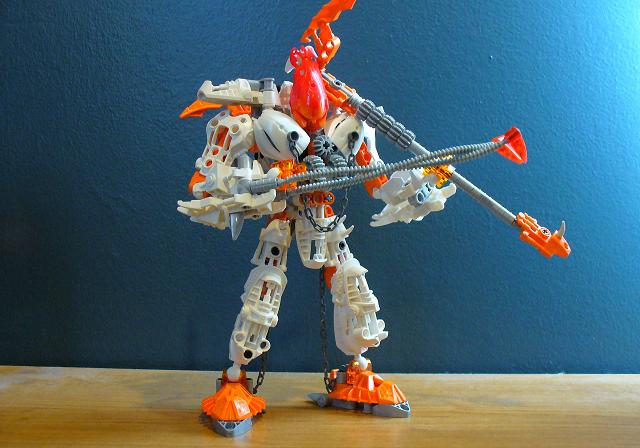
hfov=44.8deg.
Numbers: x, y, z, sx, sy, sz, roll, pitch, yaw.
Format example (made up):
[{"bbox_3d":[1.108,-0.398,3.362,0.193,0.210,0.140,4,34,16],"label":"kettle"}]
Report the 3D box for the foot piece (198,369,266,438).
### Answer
[{"bbox_3d":[-0.054,0.110,0.492,0.041,0.034,0.063,0,2,-5],"label":"foot piece"}]

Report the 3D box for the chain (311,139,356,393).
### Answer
[{"bbox_3d":[0.009,0.027,0.512,0.028,0.166,0.032,0,2,-11],"label":"chain"}]

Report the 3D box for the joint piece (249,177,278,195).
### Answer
[{"bbox_3d":[-0.035,-0.024,0.482,0.018,0.011,0.009,-6,0,-6],"label":"joint piece"}]

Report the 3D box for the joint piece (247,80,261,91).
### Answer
[{"bbox_3d":[-0.043,-0.090,0.505,0.009,0.007,0.008,0,2,-11],"label":"joint piece"}]

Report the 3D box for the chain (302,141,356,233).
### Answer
[{"bbox_3d":[0.006,-0.024,0.495,0.034,0.058,0.018,0,2,-14],"label":"chain"}]

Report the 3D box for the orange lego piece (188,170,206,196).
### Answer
[{"bbox_3d":[-0.078,-0.026,0.495,0.013,0.017,0.014,0,2,-11],"label":"orange lego piece"}]

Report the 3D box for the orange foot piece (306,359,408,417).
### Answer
[{"bbox_3d":[0.026,0.108,0.526,0.077,0.035,0.041,2,3,37],"label":"orange foot piece"}]

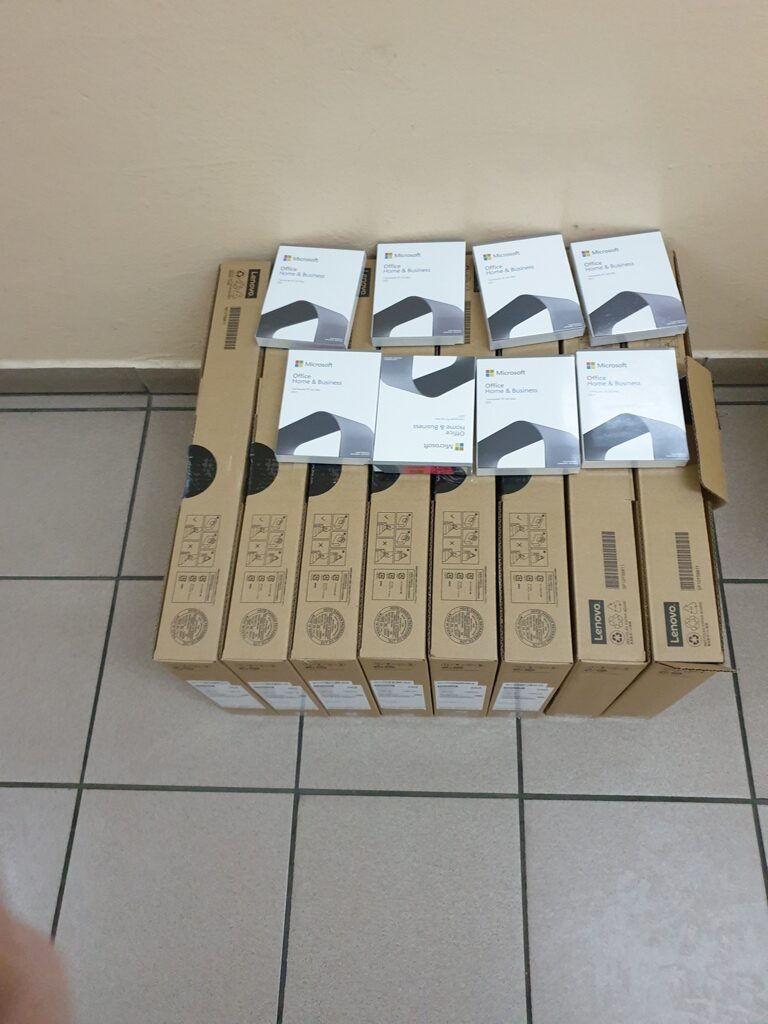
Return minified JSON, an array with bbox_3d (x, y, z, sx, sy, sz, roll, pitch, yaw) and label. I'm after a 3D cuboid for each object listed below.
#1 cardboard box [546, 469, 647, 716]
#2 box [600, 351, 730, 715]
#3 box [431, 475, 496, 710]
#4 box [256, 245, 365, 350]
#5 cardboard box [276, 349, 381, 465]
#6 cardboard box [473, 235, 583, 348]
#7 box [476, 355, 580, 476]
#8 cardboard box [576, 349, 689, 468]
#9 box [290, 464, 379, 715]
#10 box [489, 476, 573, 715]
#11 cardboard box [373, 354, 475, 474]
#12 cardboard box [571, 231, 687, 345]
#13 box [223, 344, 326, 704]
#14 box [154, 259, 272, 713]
[{"bbox_3d":[0.257,-0.023,1.027,0.071,0.325,0.527,1,66,5],"label":"cardboard box"},{"bbox_3d":[0.329,-0.023,1.022,0.071,0.325,0.527,1,66,5],"label":"box"},{"bbox_3d":[0.101,-0.030,1.039,0.072,0.300,0.544,0,65,5],"label":"box"},{"bbox_3d":[-0.092,-0.278,0.998,0.114,0.017,0.149,6,66,8],"label":"box"},{"bbox_3d":[-0.064,-0.127,0.924,0.114,0.017,0.149,2,65,6],"label":"cardboard box"},{"bbox_3d":[0.178,-0.275,0.957,0.112,0.018,0.145,-7,66,1],"label":"cardboard box"},{"bbox_3d":[0.166,-0.113,0.897,0.114,0.017,0.149,0,65,5],"label":"box"},{"bbox_3d":[0.284,-0.120,0.890,0.114,0.017,0.149,0,65,5],"label":"cardboard box"},{"bbox_3d":[-0.038,-0.023,1.047,0.071,0.325,0.527,1,66,5],"label":"box"},{"bbox_3d":[0.176,-0.031,1.033,0.075,0.300,0.544,0,65,5],"label":"box"},{"bbox_3d":[0.049,-0.119,0.910,0.114,0.017,0.149,1,65,6],"label":"cardboard box"},{"bbox_3d":[0.304,-0.281,0.963,0.114,0.017,0.149,-6,65,2],"label":"cardboard box"},{"bbox_3d":[-0.108,-0.023,1.052,0.071,0.325,0.527,1,66,5],"label":"box"},{"bbox_3d":[-0.182,-0.023,1.057,0.071,0.325,0.527,1,66,5],"label":"box"}]

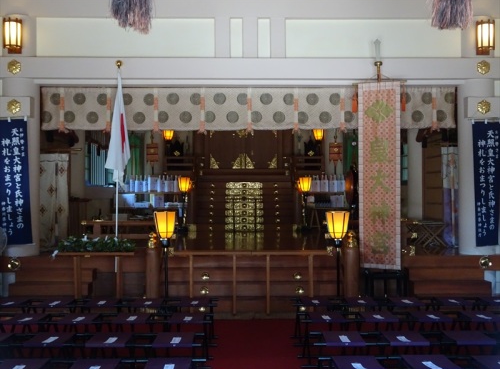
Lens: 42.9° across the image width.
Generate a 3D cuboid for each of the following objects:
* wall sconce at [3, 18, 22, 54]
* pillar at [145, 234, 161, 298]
[{"bbox_3d":[-3.291,-2.064,8.825,0.251,0.456,0.205,0,0,-1],"label":"wall sconce"},{"bbox_3d":[-1.243,1.134,8.100,0.190,1.020,0.190,0,-1,-1],"label":"pillar"}]

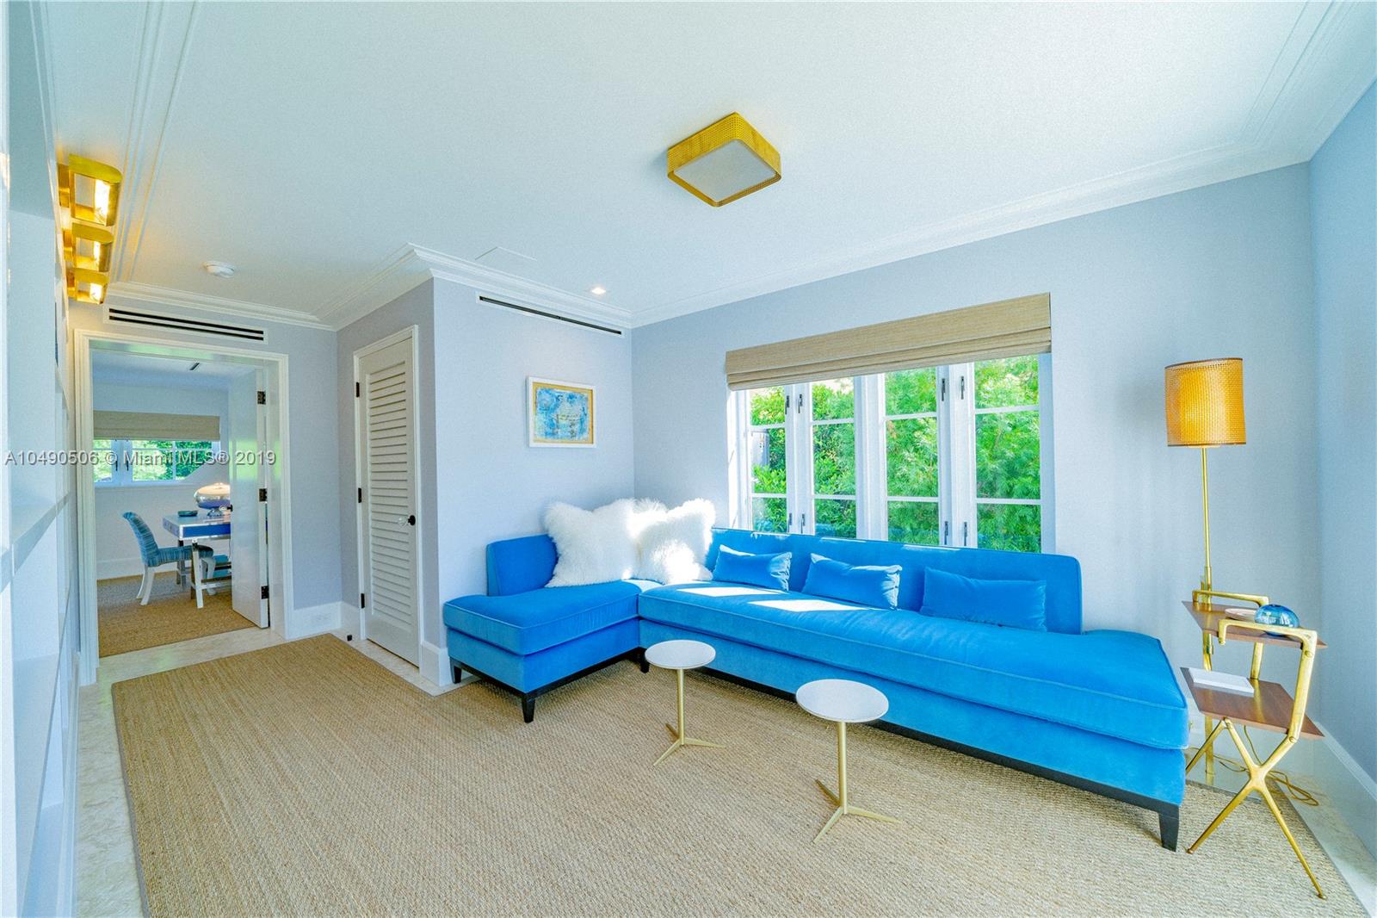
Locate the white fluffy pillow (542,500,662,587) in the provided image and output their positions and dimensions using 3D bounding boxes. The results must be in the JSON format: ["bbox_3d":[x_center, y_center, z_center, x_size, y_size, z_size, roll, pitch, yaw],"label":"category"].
[{"bbox_3d":[-0.598,0.545,3.020,0.580,0.500,0.220,-1,-15,-32],"label":"white fluffy pillow"}]

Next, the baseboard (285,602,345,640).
[{"bbox_3d":[-2.829,1.217,3.478,0.022,0.210,0.321,-1,0,43],"label":"baseboard"}]

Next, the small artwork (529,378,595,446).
[{"bbox_3d":[-0.865,-0.299,3.164,0.035,0.444,0.513,-1,0,43],"label":"small artwork"}]

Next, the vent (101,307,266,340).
[{"bbox_3d":[-3.284,-0.879,3.046,0.025,0.097,0.727,-1,0,43],"label":"vent"}]

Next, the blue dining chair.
[{"bbox_3d":[-5.127,0.936,4.548,0.460,0.870,0.590,-1,0,45],"label":"blue dining chair"}]

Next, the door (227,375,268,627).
[{"bbox_3d":[-3.698,0.322,3.862,0.820,2.030,0.045,-1,0,36],"label":"door"}]

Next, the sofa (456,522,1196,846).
[{"bbox_3d":[0.286,0.861,2.254,3.060,0.770,1.450,-1,0,38],"label":"sofa"}]

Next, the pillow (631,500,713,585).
[{"bbox_3d":[-0.095,0.534,3.000,0.520,0.500,0.220,-1,-15,20],"label":"pillow"}]

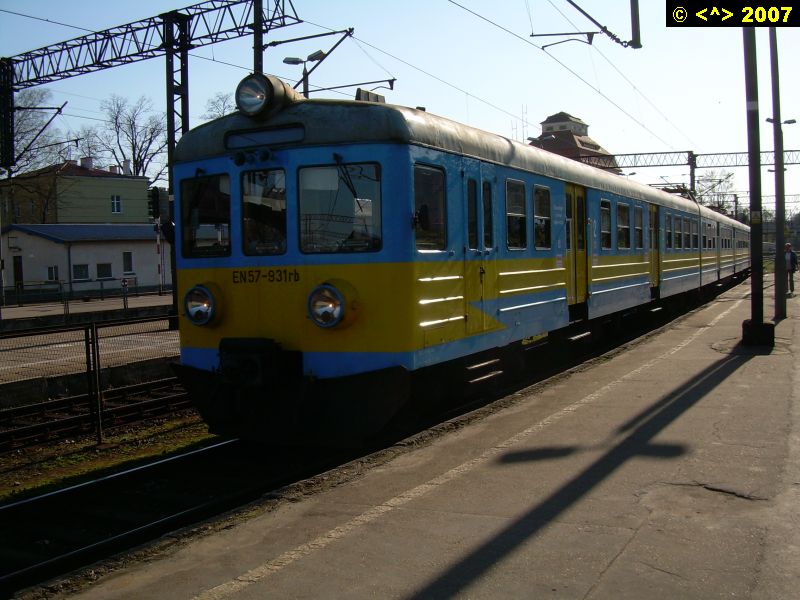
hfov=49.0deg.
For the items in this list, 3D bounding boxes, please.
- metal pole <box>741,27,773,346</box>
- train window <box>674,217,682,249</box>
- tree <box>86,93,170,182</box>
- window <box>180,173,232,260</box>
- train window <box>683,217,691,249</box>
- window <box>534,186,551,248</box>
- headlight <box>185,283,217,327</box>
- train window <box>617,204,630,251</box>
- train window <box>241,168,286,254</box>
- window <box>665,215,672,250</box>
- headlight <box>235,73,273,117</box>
[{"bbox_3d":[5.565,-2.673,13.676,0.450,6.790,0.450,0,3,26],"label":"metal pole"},{"bbox_3d":[7.440,-1.797,23.452,0.060,0.910,1.200,0,3,26],"label":"train window"},{"bbox_3d":[-24.032,-9.427,79.160,8.200,17.233,8.000,-2,3,-17],"label":"tree"},{"bbox_3d":[-2.056,-0.873,9.268,0.803,0.862,0.060,0,3,38],"label":"window"},{"bbox_3d":[8.149,-1.882,24.902,0.060,0.910,1.200,0,3,26],"label":"train window"},{"bbox_3d":[1.987,-1.142,12.221,0.060,0.870,0.702,0,3,27],"label":"window"},{"bbox_3d":[-2.045,0.054,9.169,0.430,0.430,0.180,0,3,27],"label":"headlight"},{"bbox_3d":[4.379,-1.432,17.191,0.060,0.920,1.200,0,3,26],"label":"train window"},{"bbox_3d":[-1.371,-0.883,8.862,0.534,0.872,0.060,0,3,27],"label":"train window"},{"bbox_3d":[6.731,-1.713,22.003,0.060,0.910,1.200,0,3,26],"label":"window"},{"bbox_3d":[-1.385,-2.002,8.689,0.430,0.430,0.320,0,3,26],"label":"headlight"}]

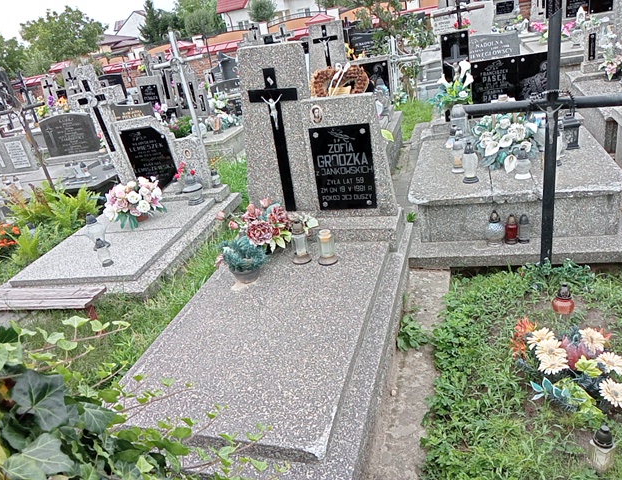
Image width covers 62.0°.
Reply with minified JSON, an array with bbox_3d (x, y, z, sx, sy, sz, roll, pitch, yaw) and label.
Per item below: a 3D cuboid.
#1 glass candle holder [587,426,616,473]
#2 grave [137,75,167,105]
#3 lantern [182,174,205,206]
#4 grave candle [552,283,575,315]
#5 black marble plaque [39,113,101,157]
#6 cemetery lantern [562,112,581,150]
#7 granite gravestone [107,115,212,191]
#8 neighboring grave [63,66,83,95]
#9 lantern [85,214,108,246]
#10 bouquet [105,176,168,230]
[{"bbox_3d":[0.935,0.656,1.648,0.075,0.180,0.075,-2,25,17],"label":"glass candle holder"},{"bbox_3d":[-2.607,-2.435,8.757,0.450,0.650,0.170,-2,25,17],"label":"grave"},{"bbox_3d":[-0.946,-0.399,4.153,0.140,0.220,0.140,-2,25,17],"label":"lantern"},{"bbox_3d":[1.191,0.270,2.440,0.107,0.148,0.107,-2,25,17],"label":"grave candle"},{"bbox_3d":[-2.670,-1.193,5.827,0.580,0.480,0.100,-4,25,13],"label":"black marble plaque"},{"bbox_3d":[1.697,-0.717,3.343,0.100,0.225,0.100,-2,25,17],"label":"cemetery lantern"},{"bbox_3d":[-1.254,-0.736,4.388,0.800,0.630,0.170,-2,25,17],"label":"granite gravestone"},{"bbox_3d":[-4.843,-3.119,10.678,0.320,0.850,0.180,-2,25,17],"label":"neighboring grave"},{"bbox_3d":[-1.515,-0.066,3.651,0.115,0.210,0.115,-2,25,17],"label":"lantern"},{"bbox_3d":[-1.340,-0.308,3.970,0.430,0.330,0.370,-2,25,17],"label":"bouquet"}]

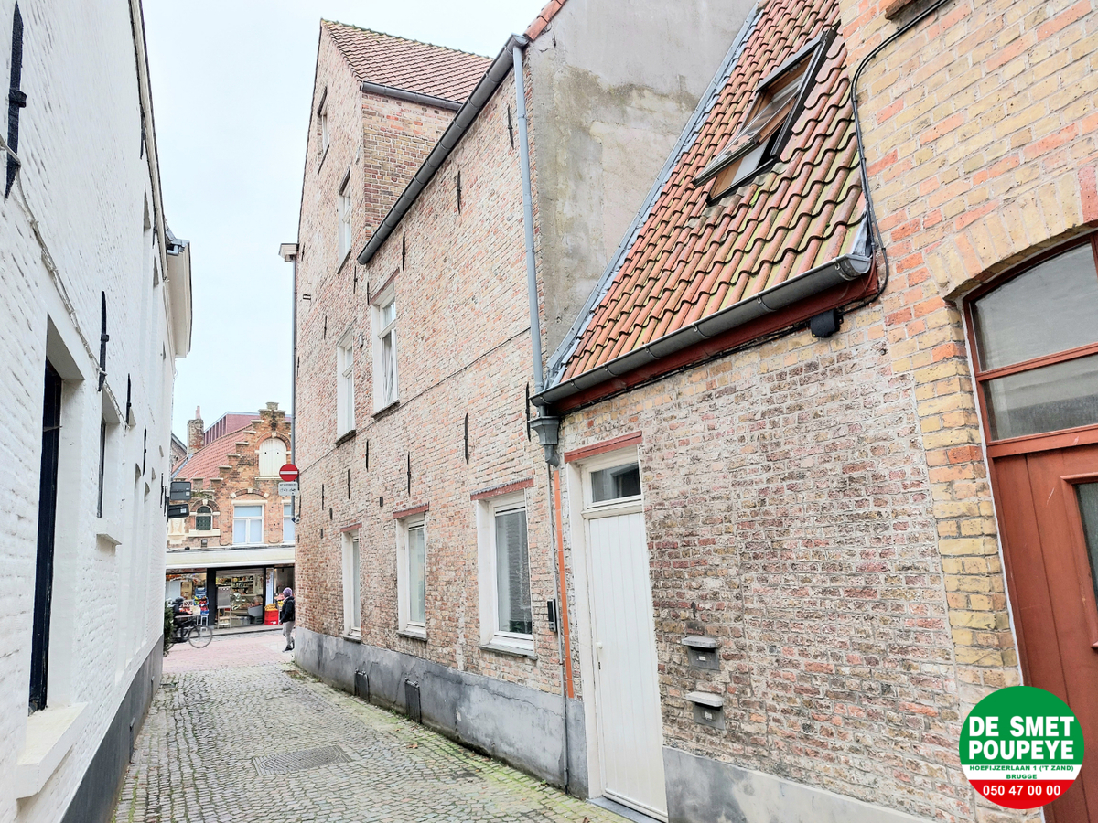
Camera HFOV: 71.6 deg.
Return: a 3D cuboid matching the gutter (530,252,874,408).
[{"bbox_3d":[0.711,-0.377,5.118,0.185,0.105,3.319,3,-12,-29],"label":"gutter"}]

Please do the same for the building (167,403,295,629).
[{"bbox_3d":[-13.343,4.546,32.626,6.210,8.683,7.000,3,-12,-29],"label":"building"}]

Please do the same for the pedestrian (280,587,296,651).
[{"bbox_3d":[-6.860,5.438,19.968,0.550,1.590,0.500,3,-12,-29],"label":"pedestrian"}]

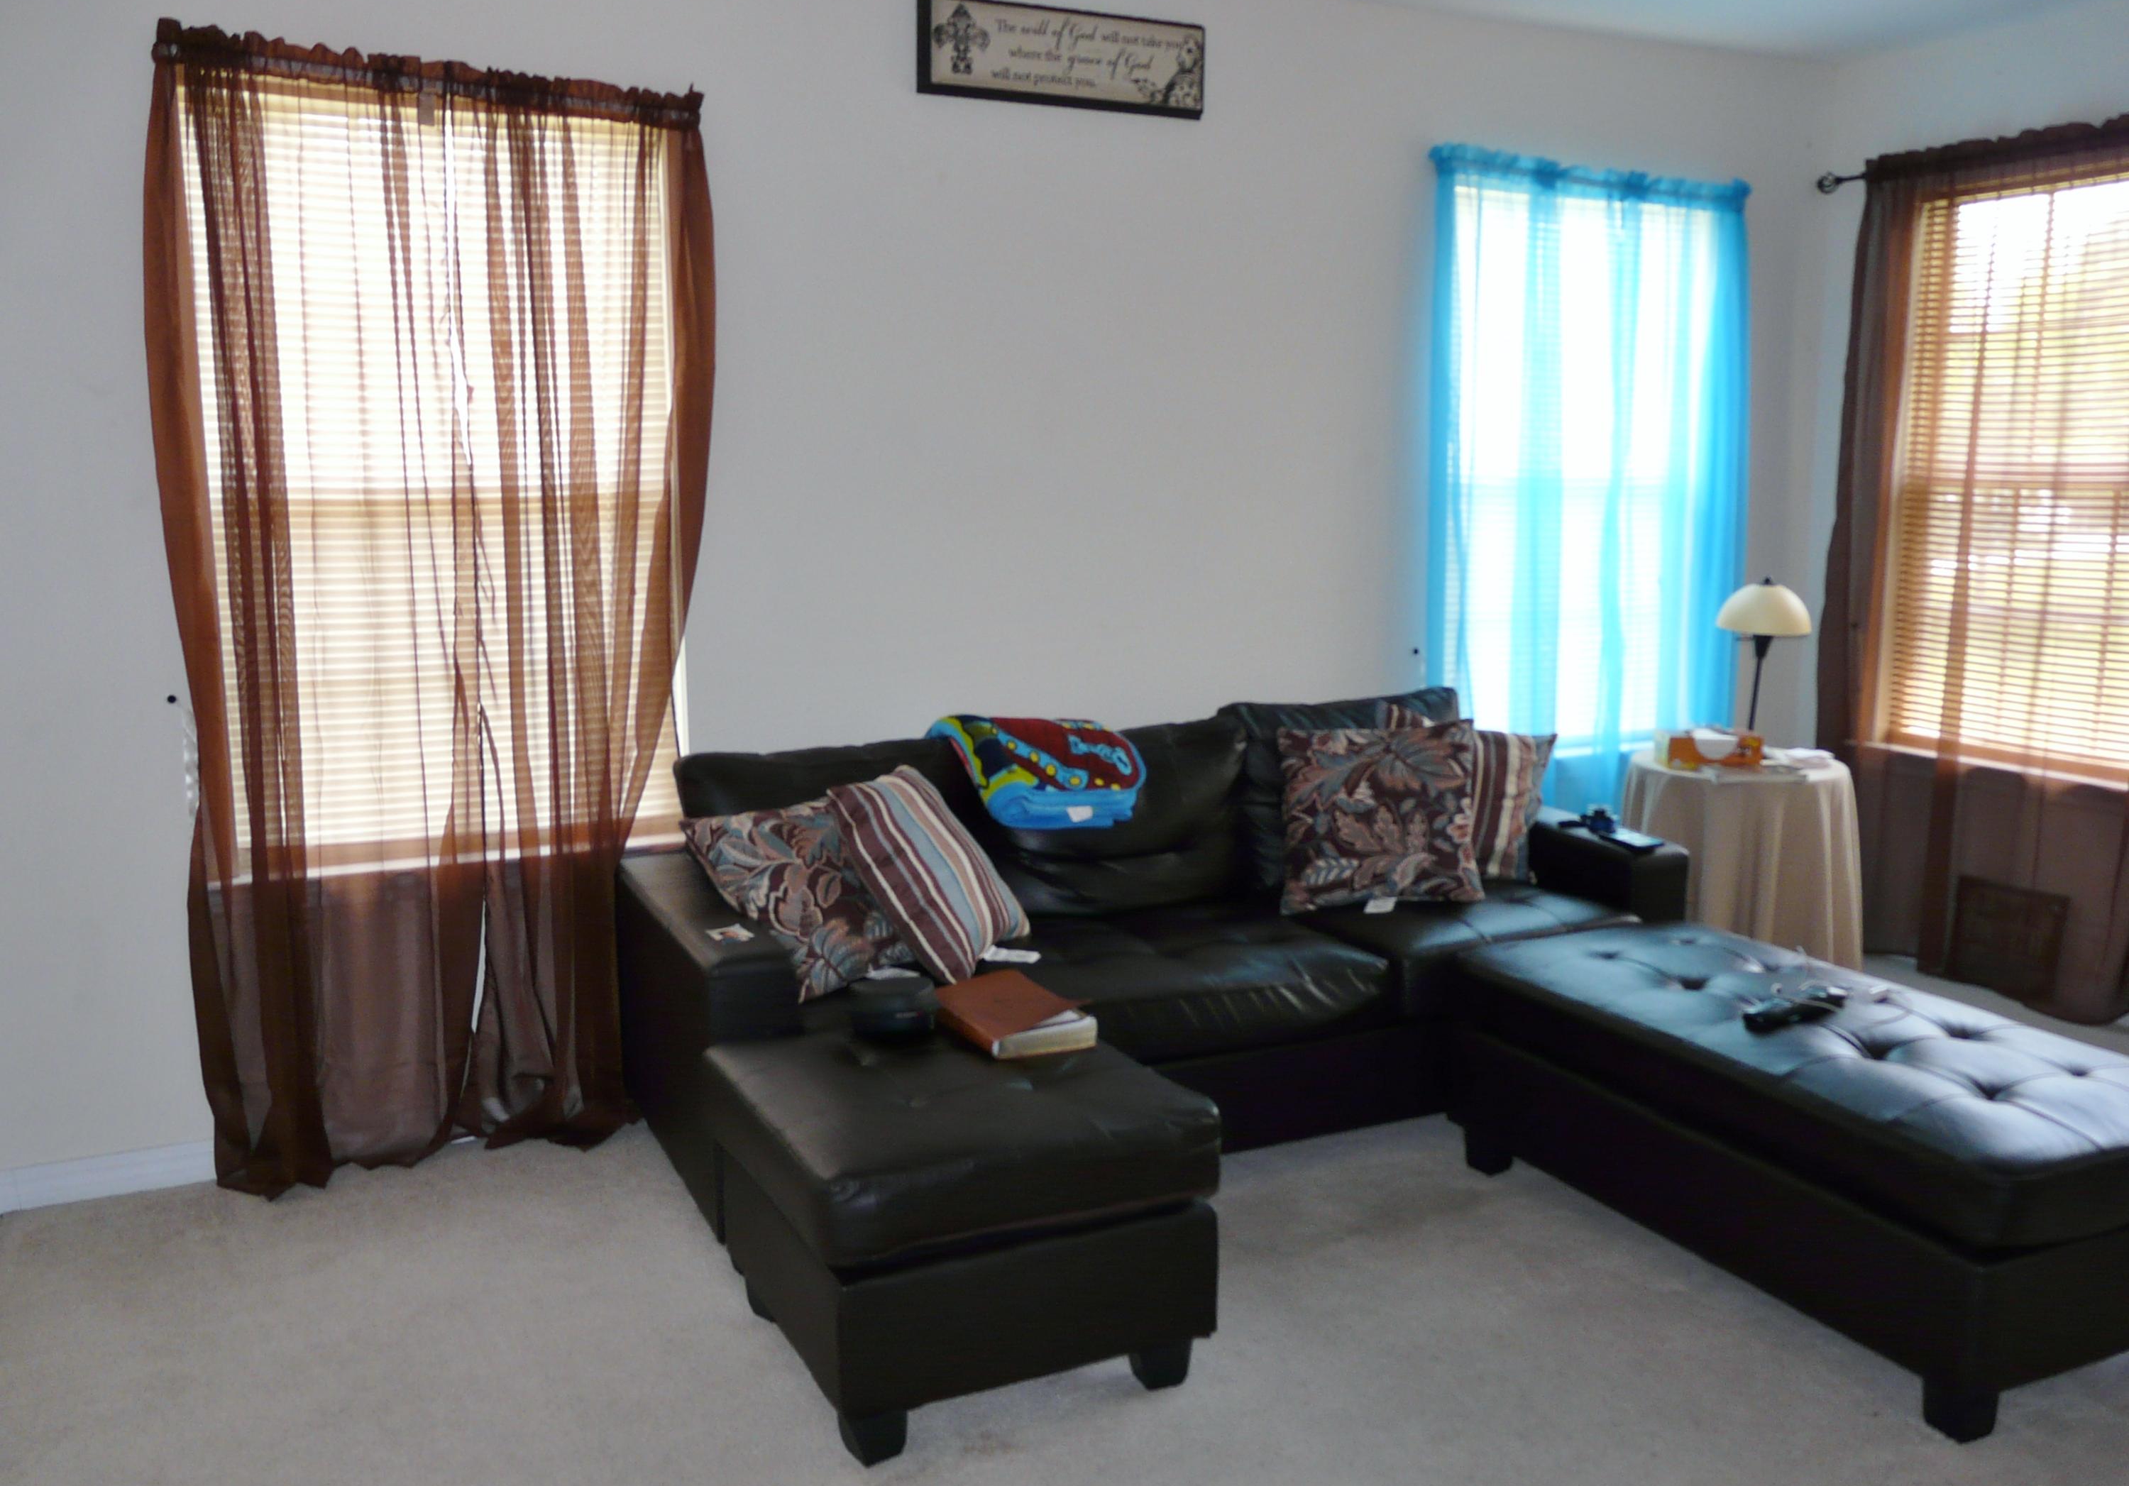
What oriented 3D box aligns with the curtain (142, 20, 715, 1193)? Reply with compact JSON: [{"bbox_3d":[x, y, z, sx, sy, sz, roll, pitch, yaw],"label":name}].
[{"bbox_3d":[-1.155,-0.222,3.318,1.017,2.117,0.128,-4,10,-25],"label":"curtain"}]

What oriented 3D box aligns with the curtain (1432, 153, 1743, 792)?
[{"bbox_3d":[1.356,-0.412,4.503,1.040,2.113,0.101,-4,10,-25],"label":"curtain"}]

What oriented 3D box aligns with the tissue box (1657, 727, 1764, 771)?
[{"bbox_3d":[1.559,0.013,4.171,0.230,0.078,0.115,-1,9,-4],"label":"tissue box"}]

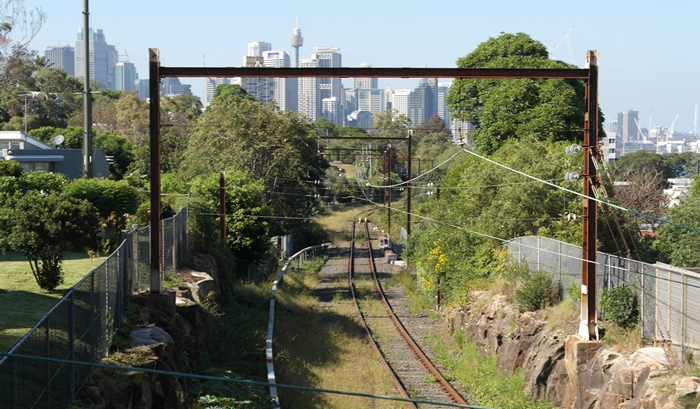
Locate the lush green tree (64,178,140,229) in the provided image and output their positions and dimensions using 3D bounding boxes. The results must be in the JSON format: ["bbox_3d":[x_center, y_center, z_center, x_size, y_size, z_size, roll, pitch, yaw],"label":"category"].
[{"bbox_3d":[-10.082,0.081,61.000,3.100,2.360,2.800,0,3,-9],"label":"lush green tree"}]

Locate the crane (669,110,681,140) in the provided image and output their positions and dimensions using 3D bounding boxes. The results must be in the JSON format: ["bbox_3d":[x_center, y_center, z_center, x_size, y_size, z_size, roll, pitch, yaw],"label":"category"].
[{"bbox_3d":[783.633,-183.253,3611.553,36.000,92.000,9.000,0,2,0],"label":"crane"}]

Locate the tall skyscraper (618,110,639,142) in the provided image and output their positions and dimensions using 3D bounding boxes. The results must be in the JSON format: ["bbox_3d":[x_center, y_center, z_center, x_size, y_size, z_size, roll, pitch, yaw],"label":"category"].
[{"bbox_3d":[929.110,-263.791,5000.000,68.450,106.850,50.000,0,3,11],"label":"tall skyscraper"}]

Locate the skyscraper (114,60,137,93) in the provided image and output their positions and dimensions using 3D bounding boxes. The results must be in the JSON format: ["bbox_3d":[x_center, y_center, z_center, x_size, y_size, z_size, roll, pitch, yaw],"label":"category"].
[{"bbox_3d":[-449.780,-206.358,3000.000,44.080,160.280,42.000,0,3,-8],"label":"skyscraper"}]

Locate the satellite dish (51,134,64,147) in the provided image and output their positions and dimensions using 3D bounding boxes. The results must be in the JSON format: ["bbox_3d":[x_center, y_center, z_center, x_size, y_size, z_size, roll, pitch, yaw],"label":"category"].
[{"bbox_3d":[-17.830,-3.874,91.193,0.820,0.900,0.600,2,3,32],"label":"satellite dish"}]

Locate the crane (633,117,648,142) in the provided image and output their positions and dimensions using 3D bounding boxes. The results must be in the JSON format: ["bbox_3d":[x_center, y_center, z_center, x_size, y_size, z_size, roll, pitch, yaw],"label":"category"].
[{"bbox_3d":[582.009,-150.260,3000.000,32.060,48.080,9.000,0,3,0],"label":"crane"}]

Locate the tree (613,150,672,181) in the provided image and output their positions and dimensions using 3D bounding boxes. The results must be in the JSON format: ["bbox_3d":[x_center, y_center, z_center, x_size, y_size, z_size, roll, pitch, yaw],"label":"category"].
[{"bbox_3d":[60.555,-7.763,310.000,12.420,7.250,11.000,1,3,11],"label":"tree"}]

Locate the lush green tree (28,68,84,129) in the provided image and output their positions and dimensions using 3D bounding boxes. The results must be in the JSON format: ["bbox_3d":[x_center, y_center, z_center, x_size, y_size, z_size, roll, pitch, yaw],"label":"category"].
[{"bbox_3d":[-41.490,-14.988,210.515,7.800,8.600,7.000,0,2,0],"label":"lush green tree"}]

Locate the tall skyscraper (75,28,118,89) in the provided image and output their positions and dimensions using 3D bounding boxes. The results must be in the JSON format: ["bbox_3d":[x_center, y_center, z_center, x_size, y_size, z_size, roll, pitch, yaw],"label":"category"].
[{"bbox_3d":[-532.748,-253.489,3150.000,89.400,233.500,65.000,0,3,-10],"label":"tall skyscraper"}]

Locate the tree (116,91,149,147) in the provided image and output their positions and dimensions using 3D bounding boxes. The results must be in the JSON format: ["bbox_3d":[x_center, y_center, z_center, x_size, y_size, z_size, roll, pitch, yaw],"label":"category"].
[{"bbox_3d":[-27.311,-10.380,187.756,5.200,7.600,5.000,0,2,0],"label":"tree"}]

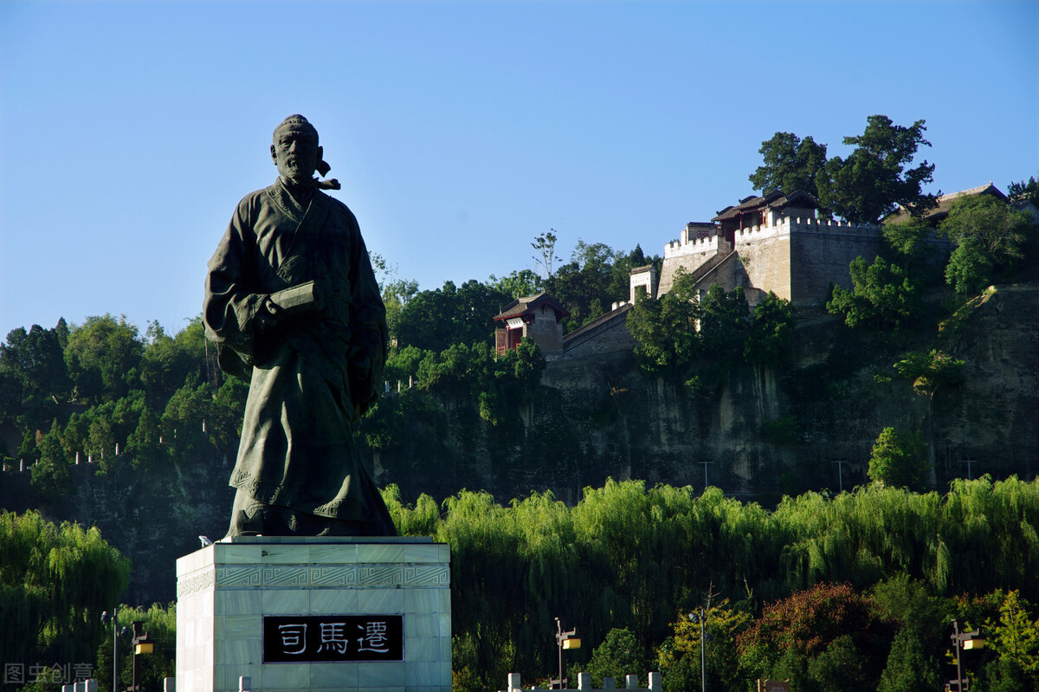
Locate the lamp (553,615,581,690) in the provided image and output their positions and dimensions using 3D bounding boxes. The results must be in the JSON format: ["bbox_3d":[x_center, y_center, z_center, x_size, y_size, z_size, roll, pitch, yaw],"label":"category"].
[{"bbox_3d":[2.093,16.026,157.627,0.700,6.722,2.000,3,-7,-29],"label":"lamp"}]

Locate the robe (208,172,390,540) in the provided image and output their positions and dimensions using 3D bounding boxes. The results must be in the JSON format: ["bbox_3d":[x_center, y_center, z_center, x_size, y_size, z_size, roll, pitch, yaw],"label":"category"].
[{"bbox_3d":[-6.006,0.283,92.000,4.950,9.800,3.800,0,-6,-11],"label":"robe"}]

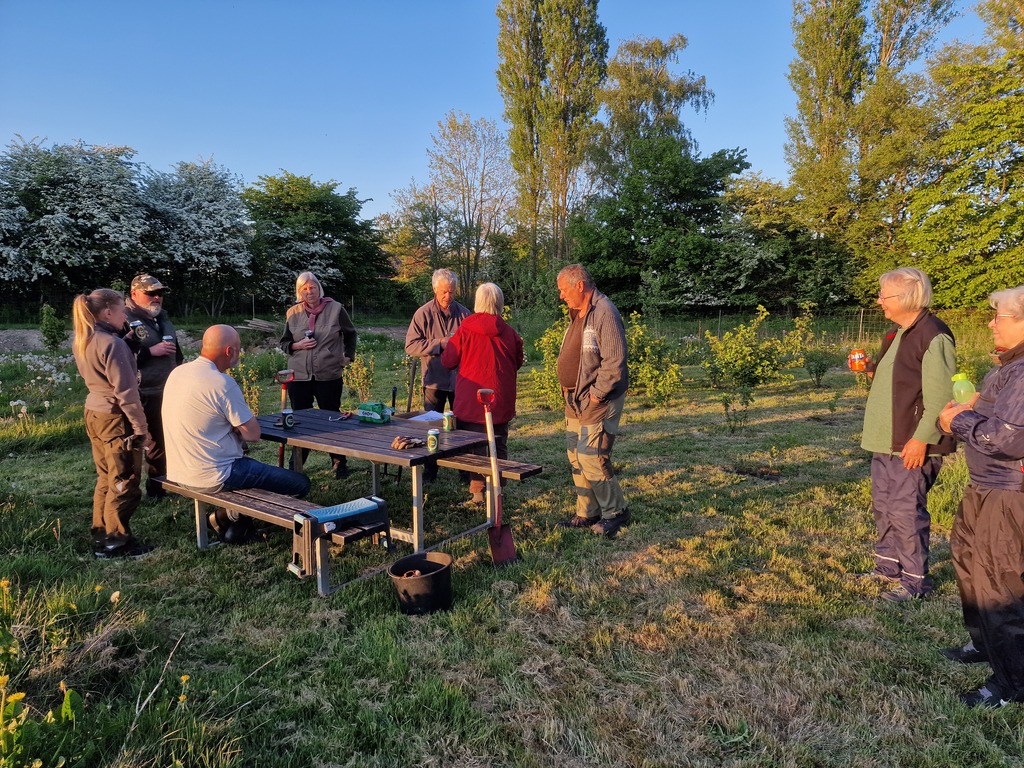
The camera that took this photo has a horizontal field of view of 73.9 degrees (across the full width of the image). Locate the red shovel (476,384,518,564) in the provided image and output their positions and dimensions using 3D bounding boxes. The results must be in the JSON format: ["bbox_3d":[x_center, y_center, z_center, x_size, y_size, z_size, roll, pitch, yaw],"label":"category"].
[{"bbox_3d":[-0.099,0.569,4.123,0.180,1.070,0.100,-3,-6,-41],"label":"red shovel"}]

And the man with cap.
[{"bbox_3d":[-2.797,0.024,5.296,0.460,1.723,0.580,6,10,42],"label":"man with cap"}]

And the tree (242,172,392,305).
[{"bbox_3d":[-9.823,-6.972,34.369,7.200,7.095,6.600,-1,8,0],"label":"tree"}]

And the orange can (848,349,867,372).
[{"bbox_3d":[1.872,-0.127,3.680,0.066,0.117,0.066,0,7,0],"label":"orange can"}]

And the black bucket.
[{"bbox_3d":[-0.480,1.010,3.524,0.316,0.290,0.316,-5,8,1],"label":"black bucket"}]

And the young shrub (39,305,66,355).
[{"bbox_3d":[-13.390,-1.500,19.749,0.750,1.470,0.750,0,7,0],"label":"young shrub"}]

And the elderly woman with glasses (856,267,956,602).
[{"bbox_3d":[2.090,0.261,3.595,0.460,1.710,0.500,2,7,17],"label":"elderly woman with glasses"}]

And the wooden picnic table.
[{"bbox_3d":[-1.061,0.662,4.569,1.843,0.716,0.758,5,9,36],"label":"wooden picnic table"}]

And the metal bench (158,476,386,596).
[{"bbox_3d":[-1.512,0.885,4.022,1.936,0.426,0.265,5,9,36],"label":"metal bench"}]

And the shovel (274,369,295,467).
[{"bbox_3d":[-1.694,0.426,5.082,0.180,1.090,0.100,0,10,-19],"label":"shovel"}]

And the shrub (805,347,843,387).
[{"bbox_3d":[5.661,-0.255,12.339,0.620,0.700,0.600,0,7,0],"label":"shrub"}]

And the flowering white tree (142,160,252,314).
[{"bbox_3d":[-15.915,-7.207,34.331,5.400,7.773,5.200,-1,8,0],"label":"flowering white tree"}]

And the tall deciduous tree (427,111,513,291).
[{"bbox_3d":[-2.498,-10.065,40.020,5.100,11.423,4.900,-1,8,0],"label":"tall deciduous tree"}]

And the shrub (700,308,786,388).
[{"bbox_3d":[4.161,-0.595,12.150,1.400,1.450,1.300,0,7,0],"label":"shrub"}]

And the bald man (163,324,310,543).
[{"bbox_3d":[-1.670,0.350,4.290,0.620,1.380,0.740,6,9,43],"label":"bald man"}]

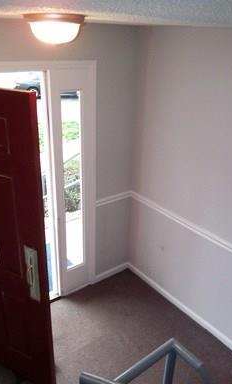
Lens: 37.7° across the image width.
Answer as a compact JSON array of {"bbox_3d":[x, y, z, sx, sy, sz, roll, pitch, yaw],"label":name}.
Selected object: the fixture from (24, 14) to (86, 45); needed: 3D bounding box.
[{"bbox_3d":[-0.339,-0.912,1.913,0.330,0.146,0.330,1,24,-1],"label":"fixture"}]

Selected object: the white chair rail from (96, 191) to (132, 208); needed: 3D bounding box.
[{"bbox_3d":[-0.007,0.070,3.241,0.422,0.062,0.028,-15,29,-34],"label":"white chair rail"}]

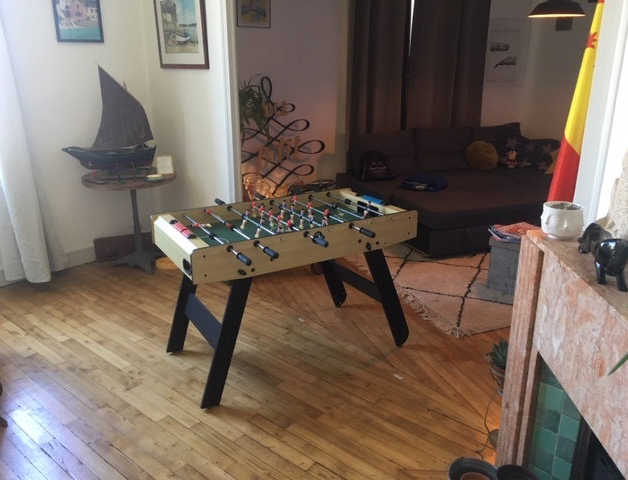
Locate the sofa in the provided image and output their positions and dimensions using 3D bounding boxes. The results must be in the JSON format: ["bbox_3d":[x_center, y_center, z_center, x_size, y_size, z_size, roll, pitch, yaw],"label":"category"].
[{"bbox_3d":[1.744,-0.600,5.426,2.500,0.840,1.800,-5,18,-14],"label":"sofa"}]

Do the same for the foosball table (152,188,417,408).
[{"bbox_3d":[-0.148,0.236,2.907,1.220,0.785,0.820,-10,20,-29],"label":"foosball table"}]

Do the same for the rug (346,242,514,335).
[{"bbox_3d":[1.663,0.166,4.349,2.550,0.020,1.850,-7,18,-19],"label":"rug"}]

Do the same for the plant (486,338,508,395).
[{"bbox_3d":[0.926,0.598,2.563,0.175,0.273,0.175,-1,17,0],"label":"plant"}]

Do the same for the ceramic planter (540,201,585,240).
[{"bbox_3d":[0.680,-0.051,1.457,0.121,0.090,0.121,2,18,10],"label":"ceramic planter"}]

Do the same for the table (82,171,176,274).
[{"bbox_3d":[-1.412,-0.143,4.276,0.720,0.720,0.720,-1,17,0],"label":"table"}]

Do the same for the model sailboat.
[{"bbox_3d":[-1.509,-0.876,3.911,0.660,0.742,0.190,-4,18,-10],"label":"model sailboat"}]

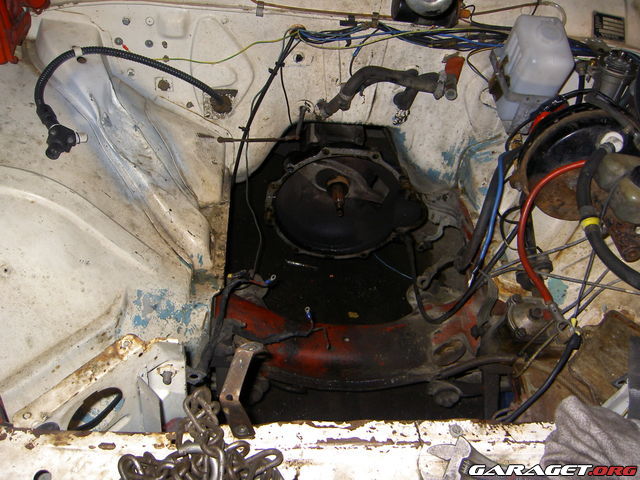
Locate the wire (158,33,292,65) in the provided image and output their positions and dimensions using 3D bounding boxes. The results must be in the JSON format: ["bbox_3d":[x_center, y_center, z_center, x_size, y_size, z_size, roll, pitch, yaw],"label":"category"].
[{"bbox_3d":[-0.197,-0.388,1.265,0.285,0.080,0.032,3,46,1],"label":"wire"}]

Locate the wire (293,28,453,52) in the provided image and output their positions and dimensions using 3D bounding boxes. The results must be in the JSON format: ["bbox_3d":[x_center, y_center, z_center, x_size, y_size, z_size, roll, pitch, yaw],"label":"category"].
[{"bbox_3d":[0.106,-0.395,1.231,0.312,0.058,0.032,3,46,1],"label":"wire"}]

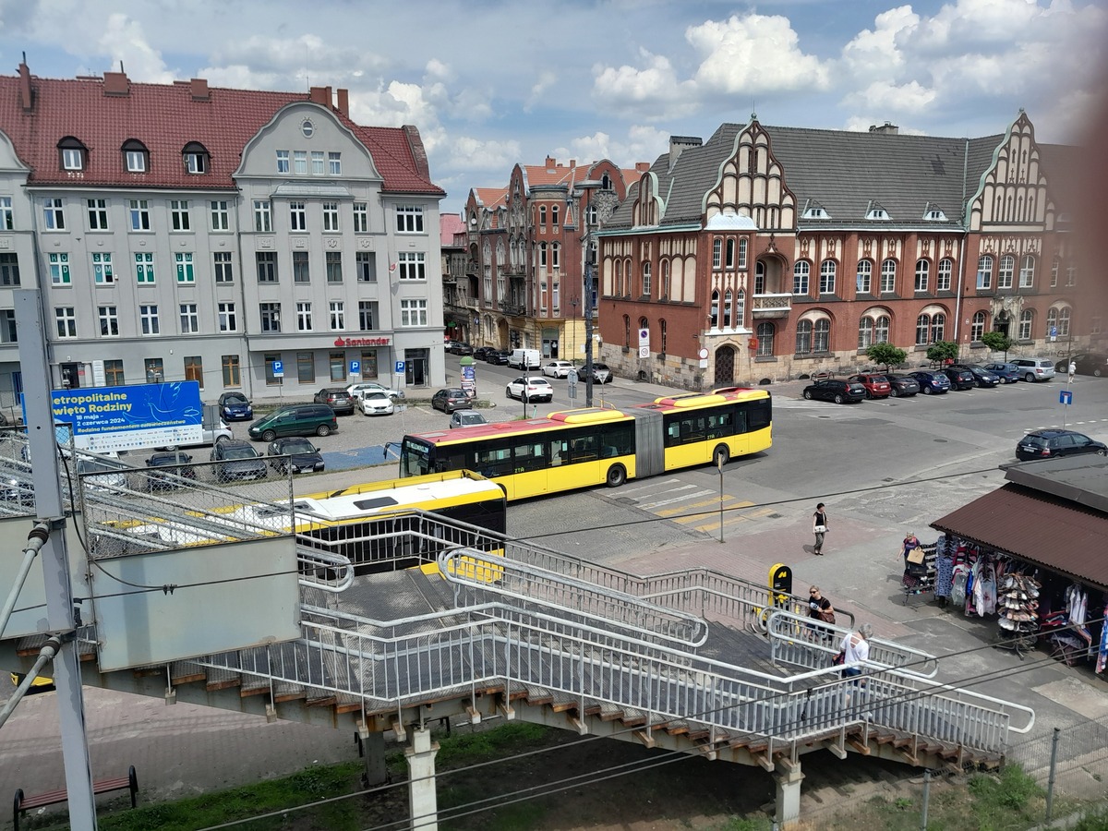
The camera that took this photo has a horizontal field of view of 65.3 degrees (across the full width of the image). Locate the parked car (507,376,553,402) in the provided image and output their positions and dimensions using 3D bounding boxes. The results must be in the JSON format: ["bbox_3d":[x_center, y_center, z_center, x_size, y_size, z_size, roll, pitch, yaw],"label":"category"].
[{"bbox_3d":[-1.759,-1.915,61.881,1.950,1.680,4.800,-5,11,-24],"label":"parked car"}]

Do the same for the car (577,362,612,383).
[{"bbox_3d":[3.477,-3.588,72.311,1.820,1.530,4.380,-5,10,-23],"label":"car"}]

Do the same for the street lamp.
[{"bbox_3d":[2.015,-6.177,48.729,1.655,13.749,1.655,0,10,0],"label":"street lamp"}]

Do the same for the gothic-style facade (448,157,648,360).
[{"bbox_3d":[0.823,-18.801,106.759,14.000,21.500,27.000,-4,11,-21],"label":"gothic-style facade"}]

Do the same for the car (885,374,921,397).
[{"bbox_3d":[24.031,-2.222,61.484,1.790,1.450,4.360,-4,11,-19],"label":"car"}]

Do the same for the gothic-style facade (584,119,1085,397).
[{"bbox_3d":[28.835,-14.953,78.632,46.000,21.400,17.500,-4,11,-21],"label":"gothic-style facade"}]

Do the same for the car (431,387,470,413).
[{"bbox_3d":[-6.761,-1.034,57.346,1.710,1.510,3.970,-5,11,-26],"label":"car"}]

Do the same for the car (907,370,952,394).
[{"bbox_3d":[26.832,-2.469,62.673,1.760,1.470,4.270,-4,11,-19],"label":"car"}]

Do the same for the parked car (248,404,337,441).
[{"bbox_3d":[-14.623,0.358,48.576,4.630,1.730,1.830,-6,12,-29],"label":"parked car"}]

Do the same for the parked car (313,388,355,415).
[{"bbox_3d":[-14.569,-0.990,57.150,1.820,1.620,4.450,-5,10,-26],"label":"parked car"}]

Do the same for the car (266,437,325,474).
[{"bbox_3d":[-11.926,1.805,39.853,1.810,1.450,4.620,-6,12,-27],"label":"car"}]

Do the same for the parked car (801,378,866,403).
[{"bbox_3d":[19.066,-1.739,58.829,1.870,1.490,4.630,-5,10,-25],"label":"parked car"}]

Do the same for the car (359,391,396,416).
[{"bbox_3d":[-11.654,-0.936,56.360,1.810,1.450,4.370,-5,10,-22],"label":"car"}]

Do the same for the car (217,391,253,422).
[{"bbox_3d":[-20.552,-0.546,55.816,1.700,1.530,3.770,-6,12,-27],"label":"car"}]

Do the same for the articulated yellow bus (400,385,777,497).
[{"bbox_3d":[2.199,1.145,35.868,18.076,3.100,2.831,-7,11,-36],"label":"articulated yellow bus"}]

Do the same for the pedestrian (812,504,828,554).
[{"bbox_3d":[8.141,3.457,26.376,0.500,1.600,0.380,-8,13,-36],"label":"pedestrian"}]

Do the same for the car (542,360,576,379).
[{"bbox_3d":[0.436,-4.094,76.334,1.820,1.400,4.550,-5,10,-23],"label":"car"}]

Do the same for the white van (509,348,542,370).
[{"bbox_3d":[-2.935,-5.517,84.222,1.920,1.910,4.850,-5,10,-24],"label":"white van"}]

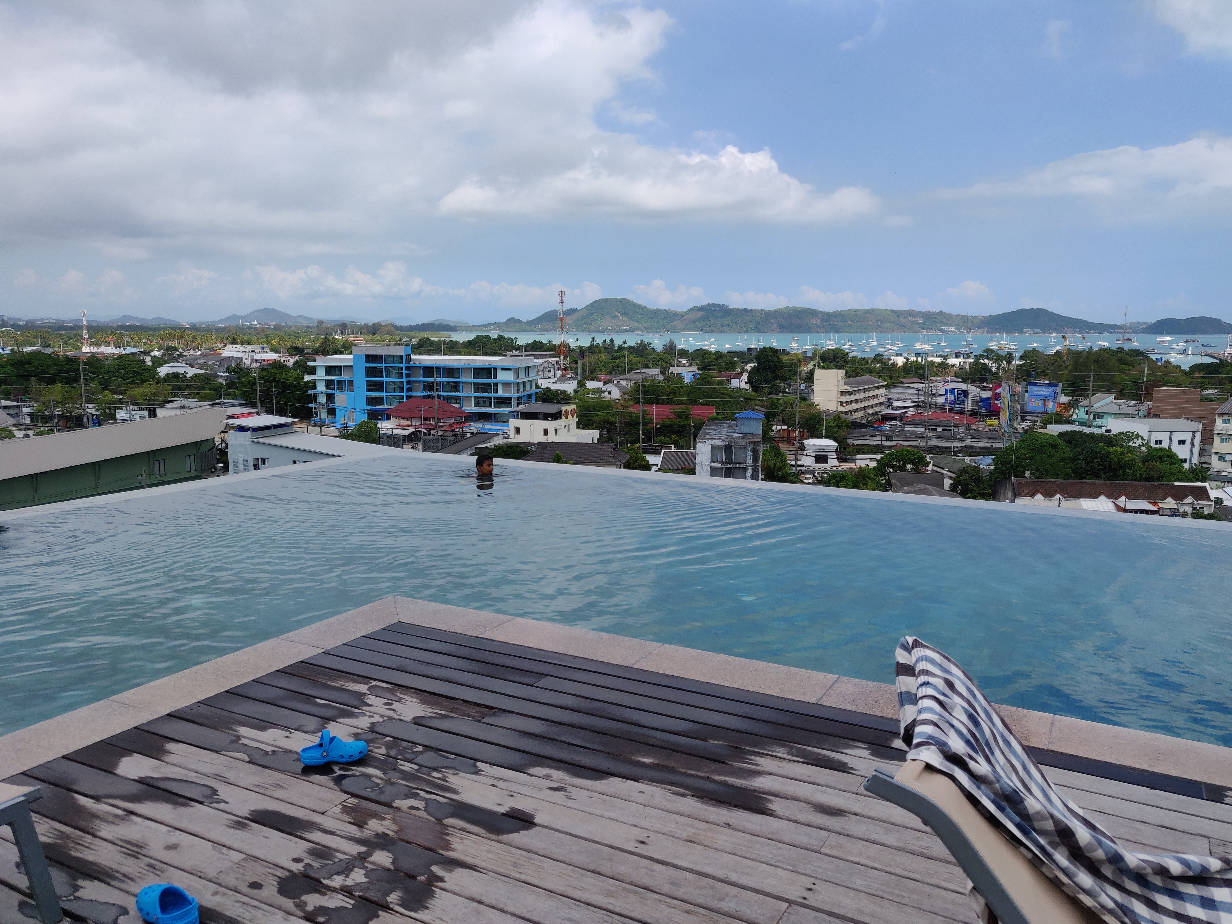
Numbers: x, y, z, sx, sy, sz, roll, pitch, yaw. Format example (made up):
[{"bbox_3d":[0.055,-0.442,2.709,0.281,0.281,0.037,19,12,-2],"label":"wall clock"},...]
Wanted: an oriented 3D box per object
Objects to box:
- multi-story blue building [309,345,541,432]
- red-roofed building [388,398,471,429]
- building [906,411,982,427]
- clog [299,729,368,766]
[{"bbox_3d":[-50.179,-20.631,234.555,57.000,20.100,23.300,2,9,12],"label":"multi-story blue building"},{"bbox_3d":[-43.790,-10.340,207.284,18.000,8.100,10.800,8,11,41],"label":"red-roofed building"},{"bbox_3d":[76.009,-8.836,208.504,15.400,5.000,11.300,4,10,27],"label":"building"},{"bbox_3d":[-0.964,0.975,3.042,0.222,0.102,0.089,-2,9,-11],"label":"clog"}]

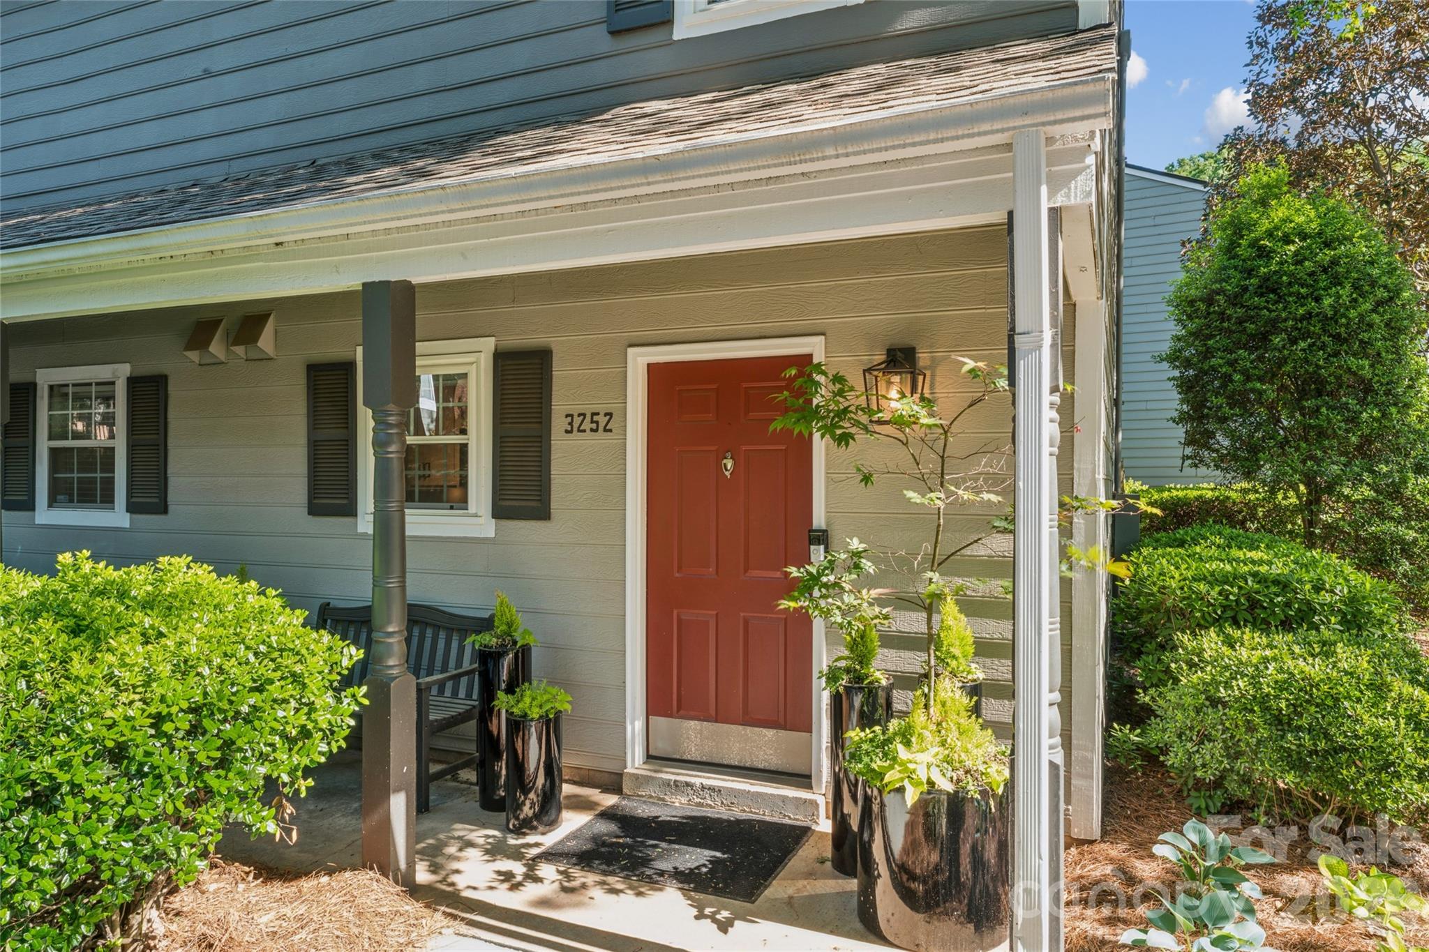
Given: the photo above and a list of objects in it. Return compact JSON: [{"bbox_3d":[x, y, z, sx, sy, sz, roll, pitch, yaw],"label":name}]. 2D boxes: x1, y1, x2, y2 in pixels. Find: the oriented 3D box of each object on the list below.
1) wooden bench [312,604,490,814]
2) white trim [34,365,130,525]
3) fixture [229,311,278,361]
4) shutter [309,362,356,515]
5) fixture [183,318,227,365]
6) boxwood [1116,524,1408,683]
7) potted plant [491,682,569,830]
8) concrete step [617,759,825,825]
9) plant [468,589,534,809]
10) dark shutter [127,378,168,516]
[{"bbox_3d":[-1.860,1.178,5.112,1.290,0.920,0.610,0,0,24],"label":"wooden bench"},{"bbox_3d":[-4.407,-0.206,6.642,0.990,1.104,0.050,0,0,24],"label":"white trim"},{"bbox_3d":[-2.824,-0.860,5.816,0.238,0.285,0.126,0,0,23],"label":"fixture"},{"bbox_3d":[-2.273,-0.215,5.694,0.375,0.906,0.040,0,0,24],"label":"shutter"},{"bbox_3d":[-3.264,-0.869,6.076,0.252,0.299,0.145,0,0,24],"label":"fixture"},{"bbox_3d":[3.526,0.935,6.149,1.650,1.120,1.700,0,0,24],"label":"boxwood"},{"bbox_3d":[-0.855,1.299,4.478,0.340,0.686,0.340,0,0,0],"label":"potted plant"},{"bbox_3d":[0.061,1.576,4.750,1.055,0.124,0.210,0,0,24],"label":"concrete step"},{"bbox_3d":[-1.064,1.109,4.765,0.326,1.067,0.326,0,0,0],"label":"plant"},{"bbox_3d":[-3.781,-0.204,6.364,0.370,0.914,0.040,0,0,24],"label":"dark shutter"}]

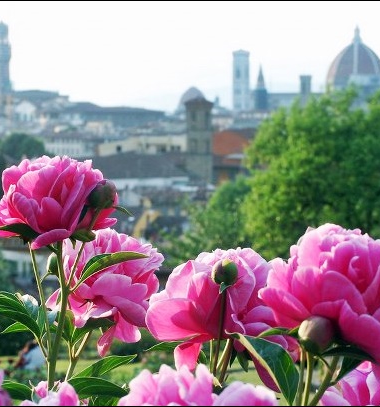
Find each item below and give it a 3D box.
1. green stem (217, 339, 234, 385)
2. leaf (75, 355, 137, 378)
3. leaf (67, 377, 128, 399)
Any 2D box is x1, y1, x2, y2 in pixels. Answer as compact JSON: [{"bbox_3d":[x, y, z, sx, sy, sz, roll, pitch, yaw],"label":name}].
[{"bbox_3d":[0.035,0.154,1.420,0.006,0.047,0.006,12,0,0],"label":"green stem"},{"bbox_3d":[-0.092,0.176,1.570,0.073,0.016,0.030,-20,4,0],"label":"leaf"},{"bbox_3d":[-0.099,0.197,1.560,0.066,0.018,0.032,9,4,0],"label":"leaf"}]

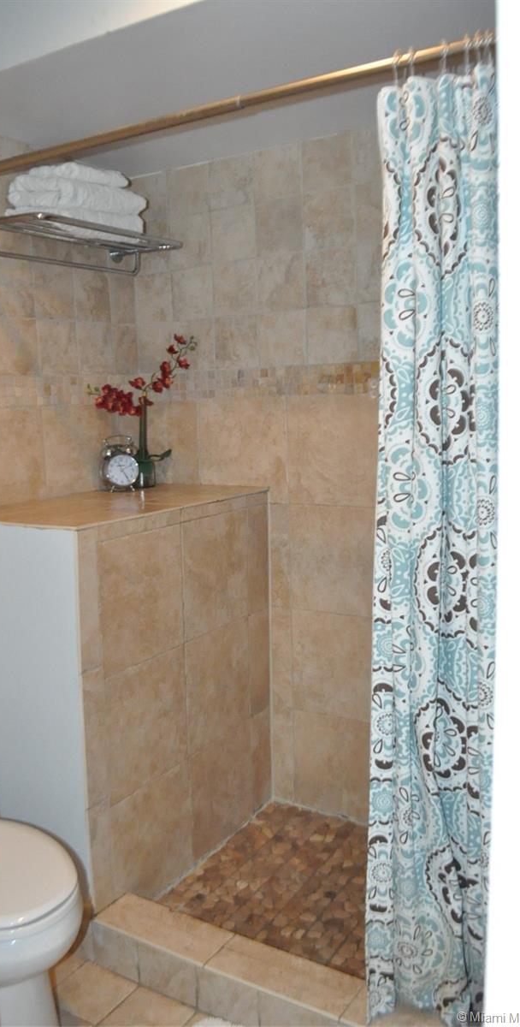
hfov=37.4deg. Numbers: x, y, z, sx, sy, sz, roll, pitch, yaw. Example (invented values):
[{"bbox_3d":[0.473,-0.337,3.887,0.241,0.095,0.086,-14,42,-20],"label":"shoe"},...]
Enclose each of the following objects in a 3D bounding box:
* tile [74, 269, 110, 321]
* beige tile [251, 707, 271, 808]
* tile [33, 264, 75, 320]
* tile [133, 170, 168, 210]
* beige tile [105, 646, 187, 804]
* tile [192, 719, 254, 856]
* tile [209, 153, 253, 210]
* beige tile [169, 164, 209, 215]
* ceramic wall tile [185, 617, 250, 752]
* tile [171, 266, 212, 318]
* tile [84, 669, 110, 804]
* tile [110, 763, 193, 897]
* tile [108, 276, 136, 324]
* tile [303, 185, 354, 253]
[{"bbox_3d":[-0.543,-0.702,2.480,0.012,0.164,0.164,3,8,31],"label":"tile"},{"bbox_3d":[0.010,0.798,2.504,0.012,0.335,0.106,3,9,31],"label":"beige tile"},{"bbox_3d":[-0.598,-0.643,2.231,0.012,0.149,0.154,3,9,31],"label":"tile"},{"bbox_3d":[-0.361,-1.032,2.530,0.145,0.135,0.010,4,10,33],"label":"tile"},{"bbox_3d":[-0.290,0.544,2.004,0.010,0.330,0.310,4,10,33],"label":"beige tile"},{"bbox_3d":[-0.113,0.819,2.332,0.012,0.313,0.331,3,8,31],"label":"tile"},{"bbox_3d":[-0.081,-1.014,2.358,0.160,0.147,0.012,3,9,31],"label":"tile"},{"bbox_3d":[-0.217,-0.983,2.366,0.157,0.129,0.012,3,9,31],"label":"beige tile"},{"bbox_3d":[-0.117,0.482,2.186,0.012,0.317,0.309,3,9,31],"label":"ceramic wall tile"},{"bbox_3d":[-0.220,-0.725,2.538,0.164,0.164,0.012,3,8,31],"label":"tile"},{"bbox_3d":[-0.377,0.512,1.764,0.012,0.321,0.061,3,9,31],"label":"tile"},{"bbox_3d":[-0.284,0.875,2.057,0.012,0.328,0.321,3,9,30],"label":"tile"},{"bbox_3d":[-0.461,-0.707,2.550,0.012,0.160,0.127,3,9,31],"label":"tile"},{"bbox_3d":[0.206,-0.862,2.263,0.164,0.164,0.012,3,8,31],"label":"tile"}]

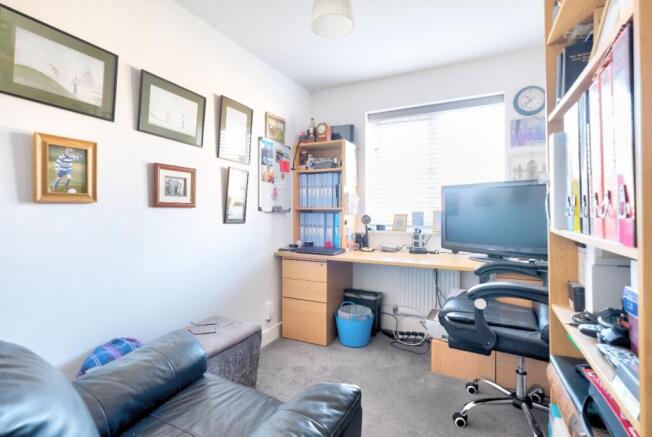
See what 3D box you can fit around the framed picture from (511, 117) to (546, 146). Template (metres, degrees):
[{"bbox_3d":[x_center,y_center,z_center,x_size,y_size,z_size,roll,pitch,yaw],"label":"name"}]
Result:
[{"bbox_3d":[1.591,-0.661,2.230,0.280,0.205,0.020,1,2,26],"label":"framed picture"}]

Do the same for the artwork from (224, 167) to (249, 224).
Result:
[{"bbox_3d":[-0.648,-0.158,2.099,0.025,0.388,0.197,5,3,27],"label":"artwork"}]

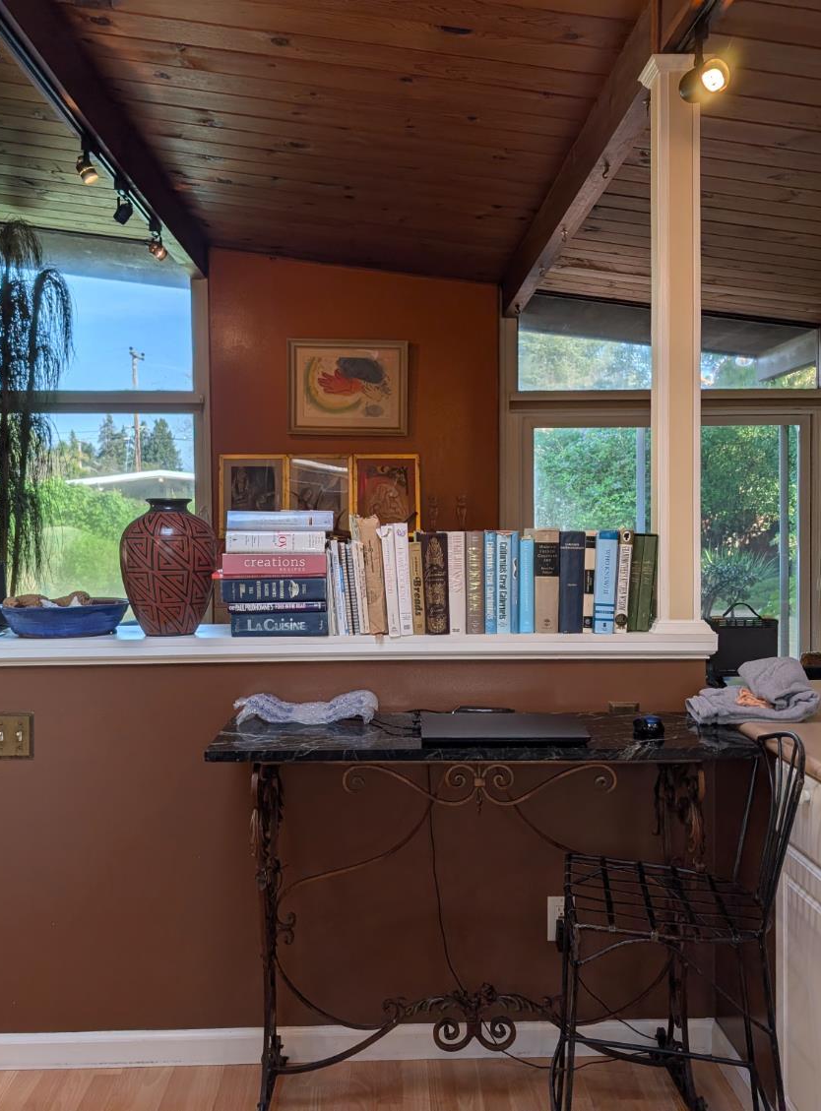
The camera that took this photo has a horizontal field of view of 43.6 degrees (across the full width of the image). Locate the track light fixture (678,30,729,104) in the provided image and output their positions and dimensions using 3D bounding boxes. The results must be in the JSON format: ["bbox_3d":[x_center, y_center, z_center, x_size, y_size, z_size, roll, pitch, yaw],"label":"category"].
[{"bbox_3d":[0.679,-1.133,2.380,0.085,0.155,0.115,-1,2,-24],"label":"track light fixture"}]

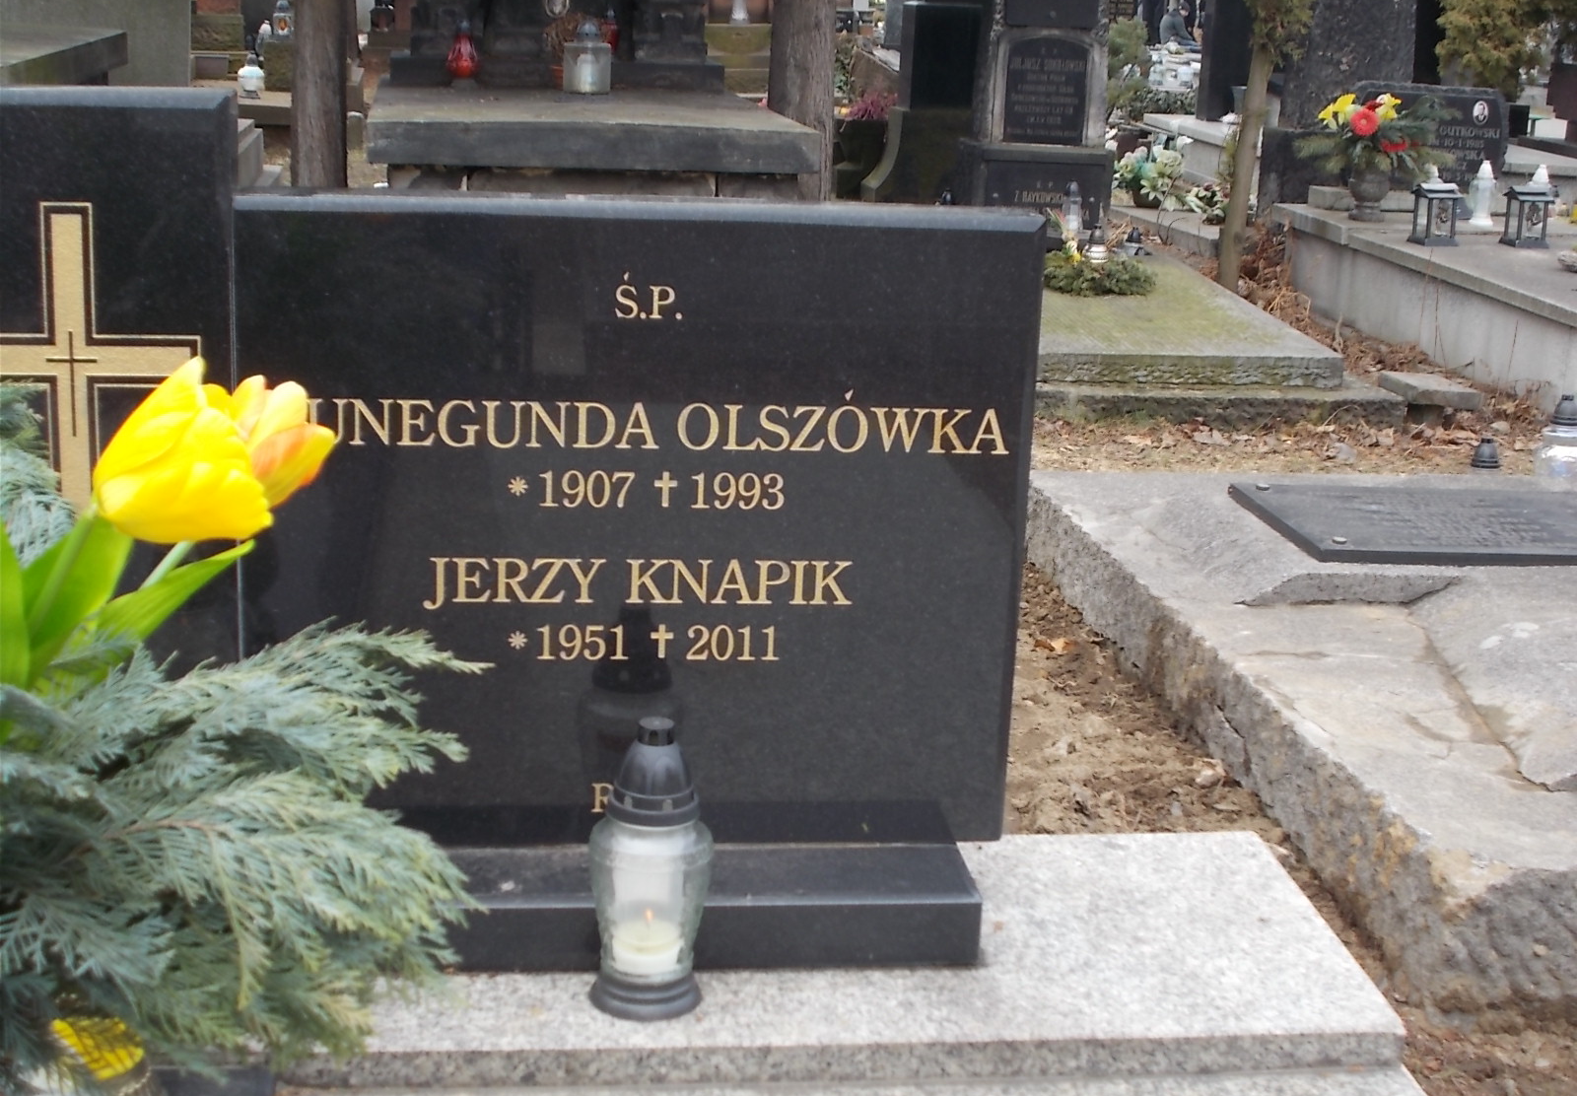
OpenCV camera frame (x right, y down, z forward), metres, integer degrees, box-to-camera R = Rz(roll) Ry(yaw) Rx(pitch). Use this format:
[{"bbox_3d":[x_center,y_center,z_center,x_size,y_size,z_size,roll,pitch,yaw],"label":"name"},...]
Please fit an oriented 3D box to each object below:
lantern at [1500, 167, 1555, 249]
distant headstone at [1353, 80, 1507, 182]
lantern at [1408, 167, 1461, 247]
[{"bbox_3d":[2.483,-1.130,7.644,0.125,0.215,0.130,-1,15,-12],"label":"lantern"},{"bbox_3d":[2.456,-1.578,8.717,0.565,0.385,0.100,1,14,-6],"label":"distant headstone"},{"bbox_3d":[2.150,-1.123,7.569,0.125,0.215,0.130,-1,15,-12],"label":"lantern"}]

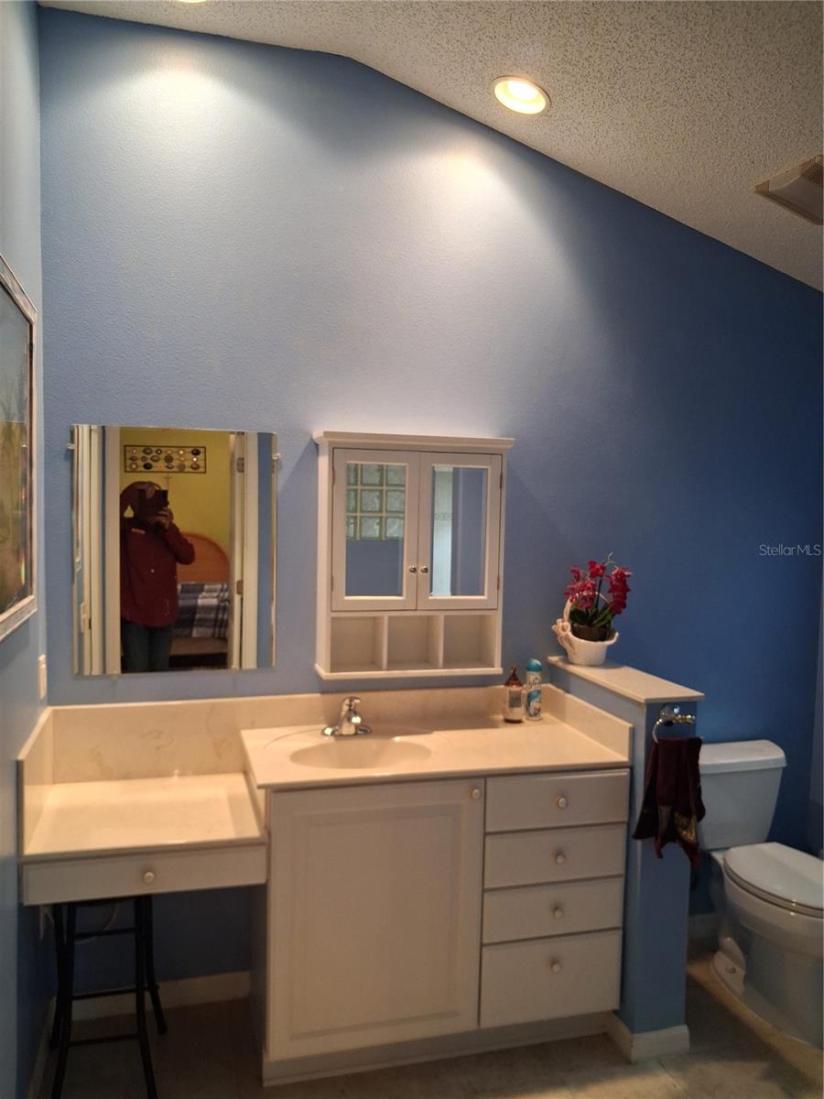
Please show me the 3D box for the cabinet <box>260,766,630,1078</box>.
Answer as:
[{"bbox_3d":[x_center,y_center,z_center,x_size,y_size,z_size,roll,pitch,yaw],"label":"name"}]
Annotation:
[{"bbox_3d":[0.048,1.044,2.667,1.040,0.858,0.565,0,3,-15],"label":"cabinet"}]

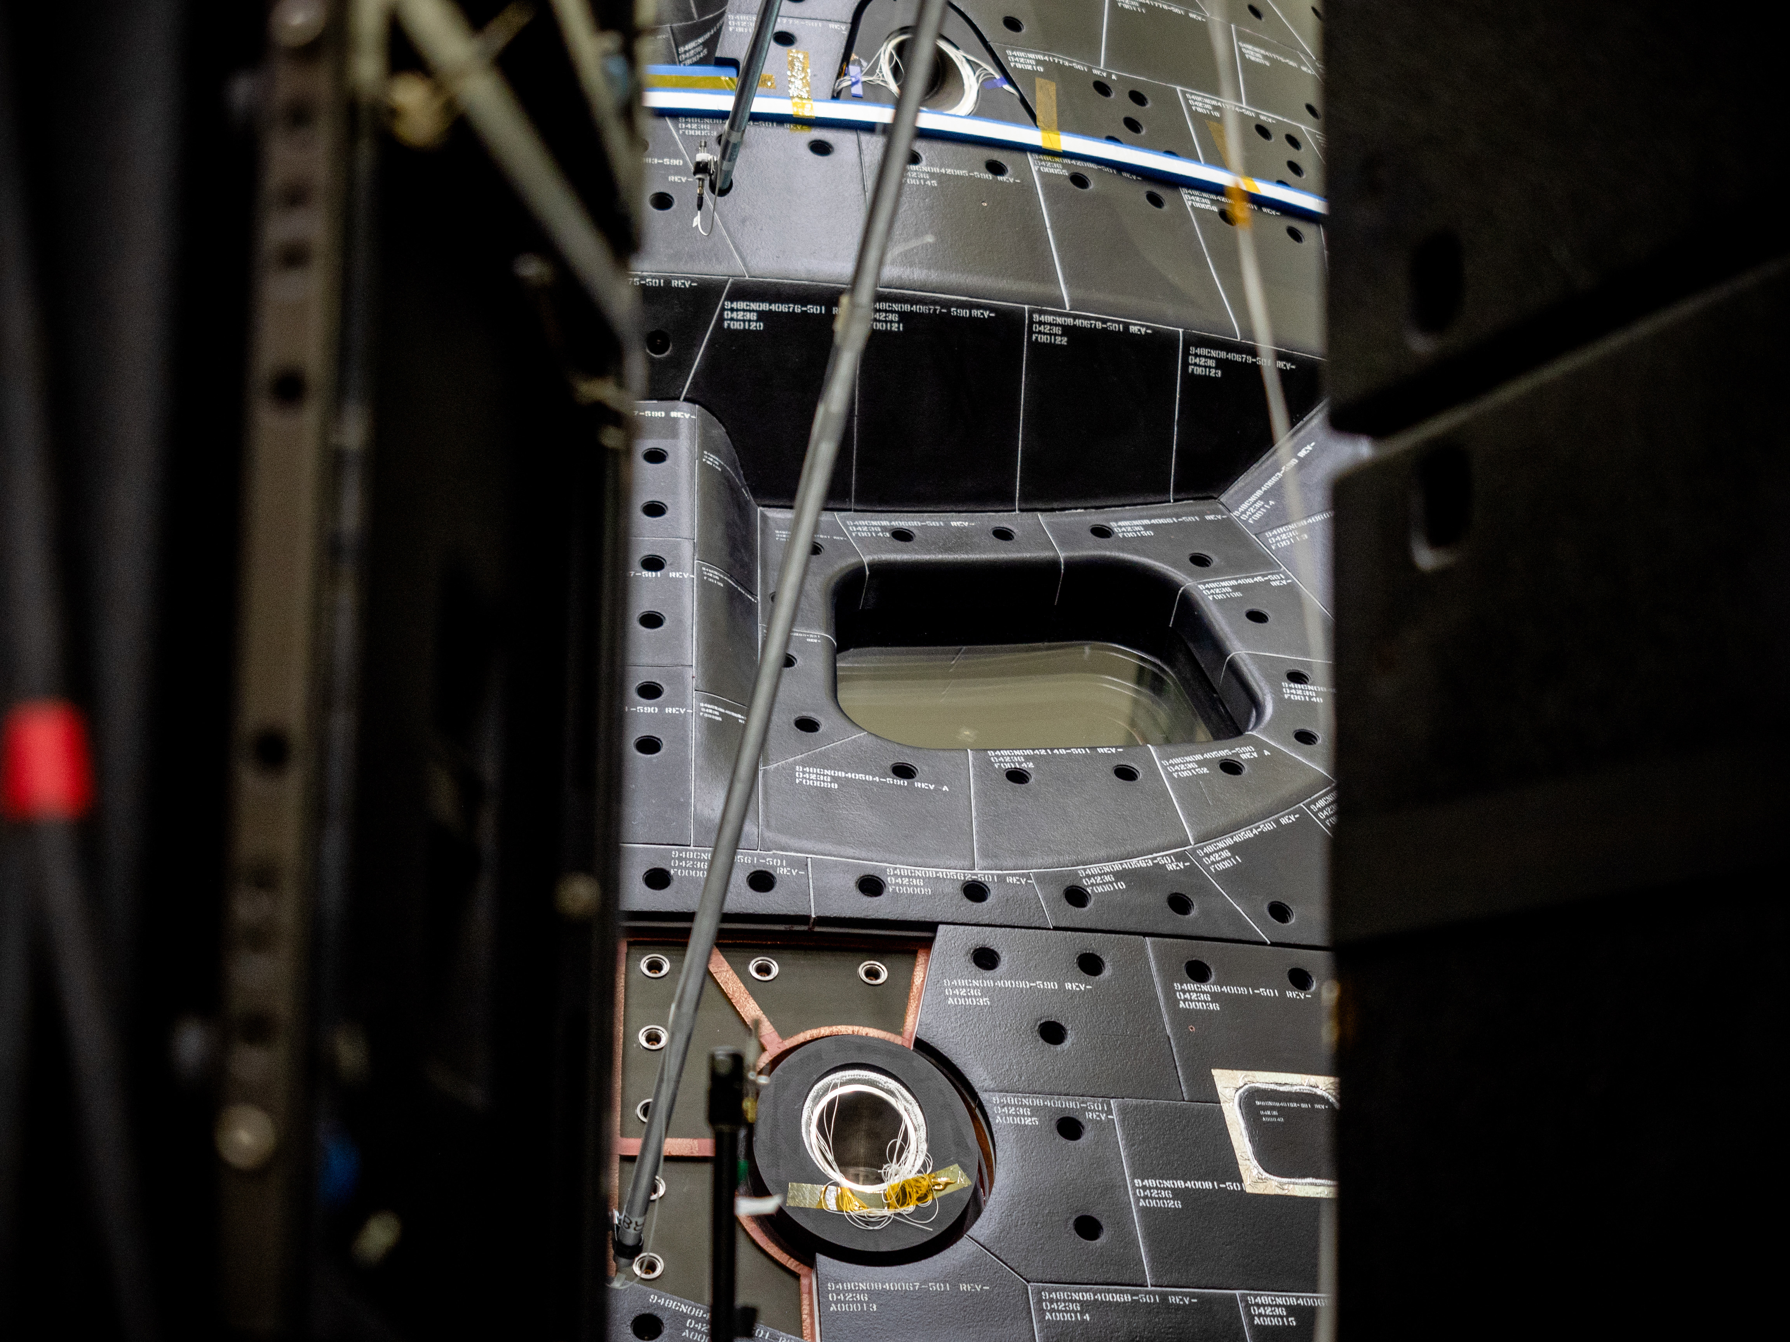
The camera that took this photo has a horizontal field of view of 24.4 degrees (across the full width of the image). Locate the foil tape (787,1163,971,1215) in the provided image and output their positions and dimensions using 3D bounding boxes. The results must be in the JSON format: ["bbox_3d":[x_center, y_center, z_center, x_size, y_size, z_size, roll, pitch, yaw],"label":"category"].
[{"bbox_3d":[-0.013,0.464,3.680,0.174,0.037,0.012,-4,-28,-20],"label":"foil tape"}]

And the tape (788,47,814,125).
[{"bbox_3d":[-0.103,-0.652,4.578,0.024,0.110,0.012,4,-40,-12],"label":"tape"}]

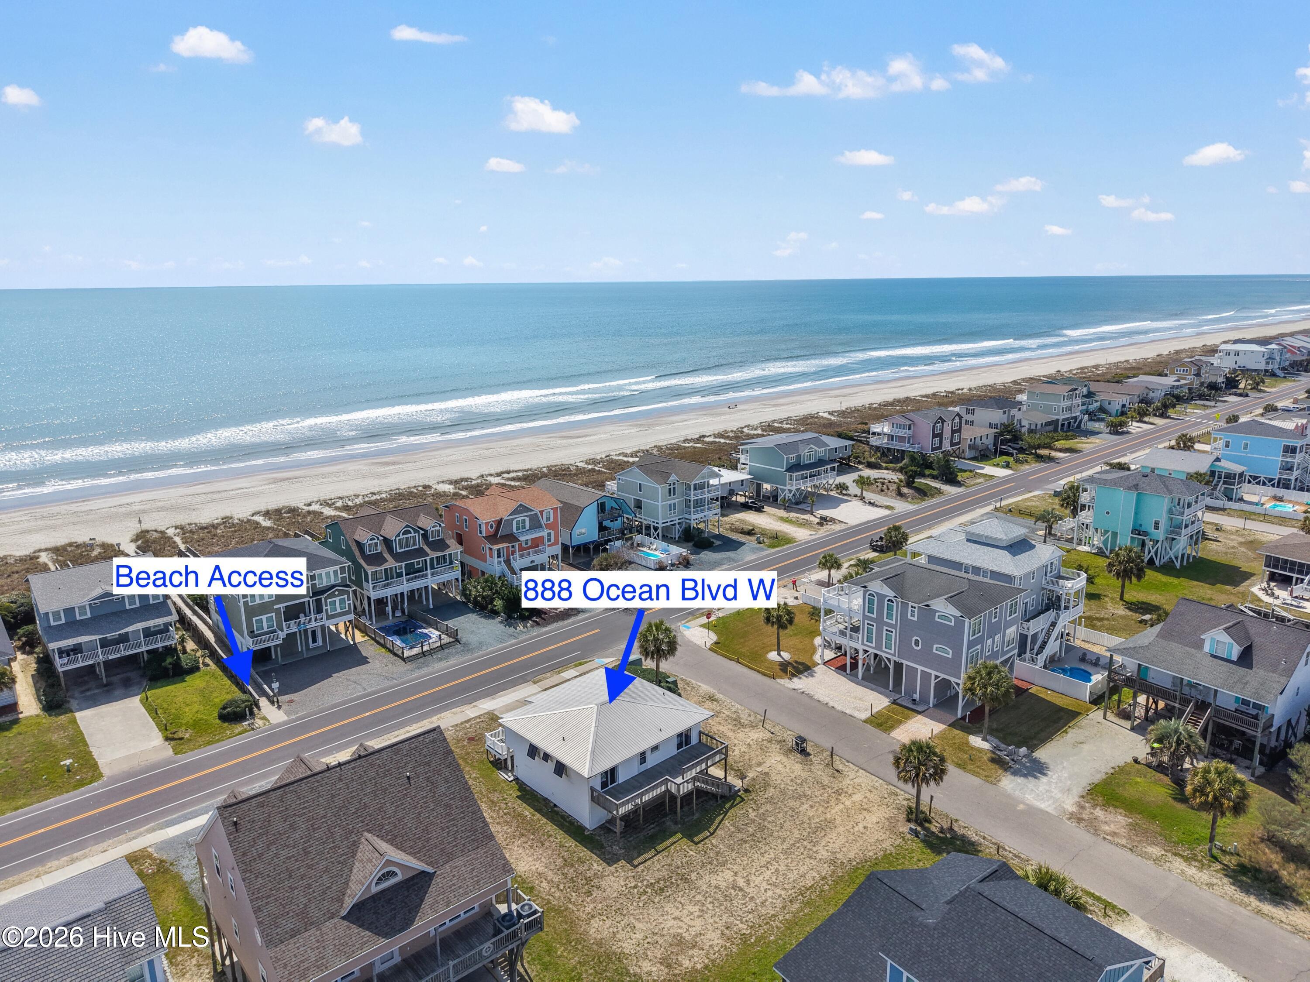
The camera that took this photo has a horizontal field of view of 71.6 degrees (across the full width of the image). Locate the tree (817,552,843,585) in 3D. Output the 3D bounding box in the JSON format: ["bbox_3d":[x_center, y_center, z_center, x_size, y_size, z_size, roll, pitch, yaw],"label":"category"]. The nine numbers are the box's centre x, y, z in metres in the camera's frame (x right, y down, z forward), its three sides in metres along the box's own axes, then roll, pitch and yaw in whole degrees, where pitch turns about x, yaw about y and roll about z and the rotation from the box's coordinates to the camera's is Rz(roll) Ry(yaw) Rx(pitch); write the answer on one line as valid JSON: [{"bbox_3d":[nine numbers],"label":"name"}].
[{"bbox_3d":[22.498,10.115,117.204,3.365,4.700,3.365,2,13,11],"label":"tree"}]

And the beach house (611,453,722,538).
[{"bbox_3d":[1.833,0.610,140.458,10.718,11.010,16.467,-13,18,-42],"label":"beach house"}]

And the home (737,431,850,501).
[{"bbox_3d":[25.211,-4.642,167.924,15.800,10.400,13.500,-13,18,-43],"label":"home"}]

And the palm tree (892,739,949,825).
[{"bbox_3d":[19.189,21.017,65.870,3.826,6.800,3.826,4,14,17],"label":"palm tree"}]

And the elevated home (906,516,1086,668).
[{"bbox_3d":[36.097,9.396,96.619,10.200,13.000,16.400,-12,17,-40],"label":"elevated home"}]

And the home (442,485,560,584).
[{"bbox_3d":[-22.480,5.990,130.560,13.440,11.460,16.500,-13,18,-43],"label":"home"}]

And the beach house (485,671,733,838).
[{"bbox_3d":[-4.370,20.880,77.000,14.030,6.420,17.780,-13,18,-43],"label":"beach house"}]

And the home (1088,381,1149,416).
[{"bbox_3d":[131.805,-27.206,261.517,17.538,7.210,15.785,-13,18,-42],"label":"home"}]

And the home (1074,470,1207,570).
[{"bbox_3d":[66.450,2.960,125.040,9.900,11.700,14.700,-13,18,-42],"label":"home"}]

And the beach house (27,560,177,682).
[{"bbox_3d":[-61.220,13.870,100.540,12.250,10.670,12.250,-13,18,-43],"label":"beach house"}]

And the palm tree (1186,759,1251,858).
[{"bbox_3d":[37.970,21.530,61.466,3.682,7.400,3.682,8,16,33],"label":"palm tree"}]

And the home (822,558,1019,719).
[{"bbox_3d":[25.380,12.650,87.720,11.400,10.800,15.700,-12,18,-41],"label":"home"}]

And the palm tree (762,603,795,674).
[{"bbox_3d":[13.700,15.270,100.500,3.660,6.220,3.660,-1,13,0],"label":"palm tree"}]

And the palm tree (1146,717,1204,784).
[{"bbox_3d":[39.787,19.948,69.220,4.400,4.800,4.400,-12,17,-40],"label":"palm tree"}]

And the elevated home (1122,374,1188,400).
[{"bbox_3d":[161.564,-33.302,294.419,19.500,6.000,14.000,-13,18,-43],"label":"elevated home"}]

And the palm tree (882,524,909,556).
[{"bbox_3d":[32.960,7.090,124.030,3.500,4.900,3.500,-1,13,0],"label":"palm tree"}]

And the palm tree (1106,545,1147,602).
[{"bbox_3d":[55.790,9.770,107.240,4.700,6.800,4.700,-1,13,0],"label":"palm tree"}]

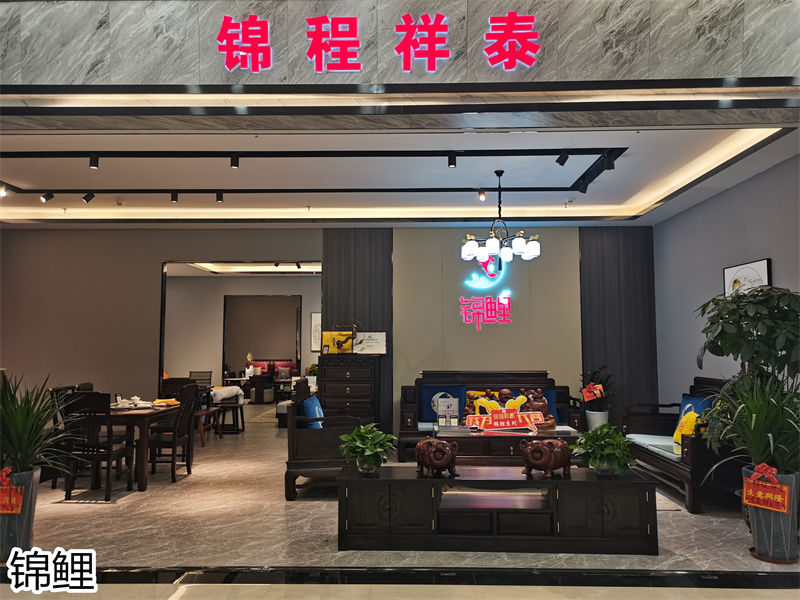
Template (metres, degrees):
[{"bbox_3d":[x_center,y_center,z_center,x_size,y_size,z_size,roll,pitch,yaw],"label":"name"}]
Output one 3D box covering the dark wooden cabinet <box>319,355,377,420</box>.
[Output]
[{"bbox_3d":[-0.677,1.407,7.991,0.740,1.300,0.460,0,-4,1],"label":"dark wooden cabinet"}]

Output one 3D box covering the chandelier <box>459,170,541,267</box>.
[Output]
[{"bbox_3d":[1.037,-0.830,6.259,0.830,1.050,0.820,0,-4,1],"label":"chandelier"}]

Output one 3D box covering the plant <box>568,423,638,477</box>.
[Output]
[{"bbox_3d":[1.539,1.131,4.545,0.480,0.400,0.450,0,-4,0],"label":"plant"}]

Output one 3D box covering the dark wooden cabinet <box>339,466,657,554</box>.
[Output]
[{"bbox_3d":[0.698,1.567,4.531,2.270,0.505,0.480,0,-4,1],"label":"dark wooden cabinet"}]

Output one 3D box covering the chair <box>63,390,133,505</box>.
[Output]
[{"bbox_3d":[-2.934,1.408,5.911,0.460,1.005,0.510,0,-4,4],"label":"chair"}]

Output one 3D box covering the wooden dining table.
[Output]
[{"bbox_3d":[-2.910,1.568,6.625,0.840,0.760,1.400,0,-4,0],"label":"wooden dining table"}]

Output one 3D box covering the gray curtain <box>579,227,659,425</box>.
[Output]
[{"bbox_3d":[2.928,0.520,8.012,1.006,3.049,0.080,0,-4,1],"label":"gray curtain"}]

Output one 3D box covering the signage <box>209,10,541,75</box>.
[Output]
[{"bbox_3d":[-0.143,-1.666,3.890,2.100,0.410,0.060,0,-4,1],"label":"signage"}]

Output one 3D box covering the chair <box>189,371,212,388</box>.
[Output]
[{"bbox_3d":[-3.531,1.734,10.403,0.450,0.968,0.480,0,-4,-6],"label":"chair"}]

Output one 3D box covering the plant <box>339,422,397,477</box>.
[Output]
[{"bbox_3d":[-0.249,1.130,4.580,0.440,0.370,0.420,0,-4,1],"label":"plant"}]

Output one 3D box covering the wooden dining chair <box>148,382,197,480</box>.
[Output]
[{"bbox_3d":[-2.576,1.460,6.641,0.510,1.000,0.450,0,-4,4],"label":"wooden dining chair"}]

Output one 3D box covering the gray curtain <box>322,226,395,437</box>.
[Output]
[{"bbox_3d":[-0.574,0.531,8.085,0.956,3.036,0.080,0,-4,1],"label":"gray curtain"}]

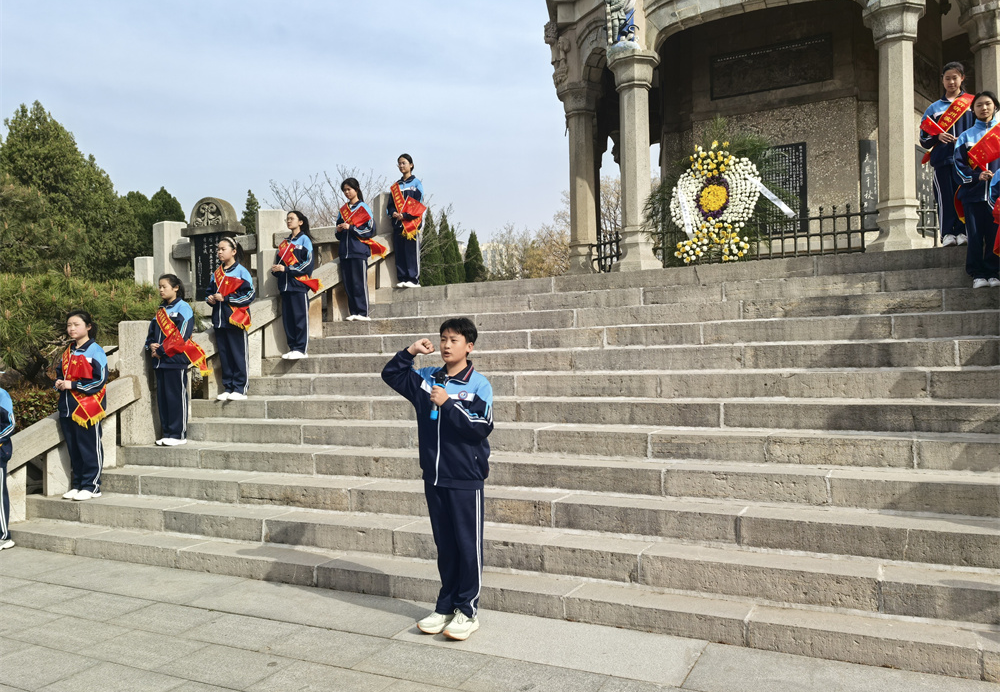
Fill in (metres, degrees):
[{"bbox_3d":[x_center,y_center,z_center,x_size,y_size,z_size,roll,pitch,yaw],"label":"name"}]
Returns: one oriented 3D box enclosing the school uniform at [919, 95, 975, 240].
[{"bbox_3d":[3.730,-1.488,6.502,0.440,1.200,0.290,-2,-1,25],"label":"school uniform"}]

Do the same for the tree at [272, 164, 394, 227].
[{"bbox_3d":[-3.333,-0.938,15.455,2.700,5.300,2.700,-2,-1,26],"label":"tree"}]

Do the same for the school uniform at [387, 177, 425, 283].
[{"bbox_3d":[-1.077,-1.317,8.890,0.430,1.240,0.290,-2,-1,31],"label":"school uniform"}]

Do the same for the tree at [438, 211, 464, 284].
[{"bbox_3d":[-1.885,-2.600,30.000,1.300,5.200,1.300,-2,0,26],"label":"tree"}]

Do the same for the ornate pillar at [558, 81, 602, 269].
[{"bbox_3d":[1.256,-2.441,11.905,0.600,3.150,0.600,-2,-1,26],"label":"ornate pillar"}]

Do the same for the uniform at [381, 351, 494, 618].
[{"bbox_3d":[-0.322,0.762,4.292,0.620,1.460,0.420,-2,0,38],"label":"uniform"}]

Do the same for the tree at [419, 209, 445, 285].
[{"bbox_3d":[-2.673,-2.650,30.000,1.300,5.400,1.300,-2,0,26],"label":"tree"}]

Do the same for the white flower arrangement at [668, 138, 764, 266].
[{"bbox_3d":[2.100,-1.395,7.635,0.900,1.220,0.320,-2,0,26],"label":"white flower arrangement"}]

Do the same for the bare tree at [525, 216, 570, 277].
[{"bbox_3d":[1.936,-1.620,29.942,3.200,6.800,3.200,-2,-1,26],"label":"bare tree"}]

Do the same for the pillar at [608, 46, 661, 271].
[{"bbox_3d":[1.417,-1.947,8.155,0.520,2.350,0.520,-2,0,26],"label":"pillar"}]

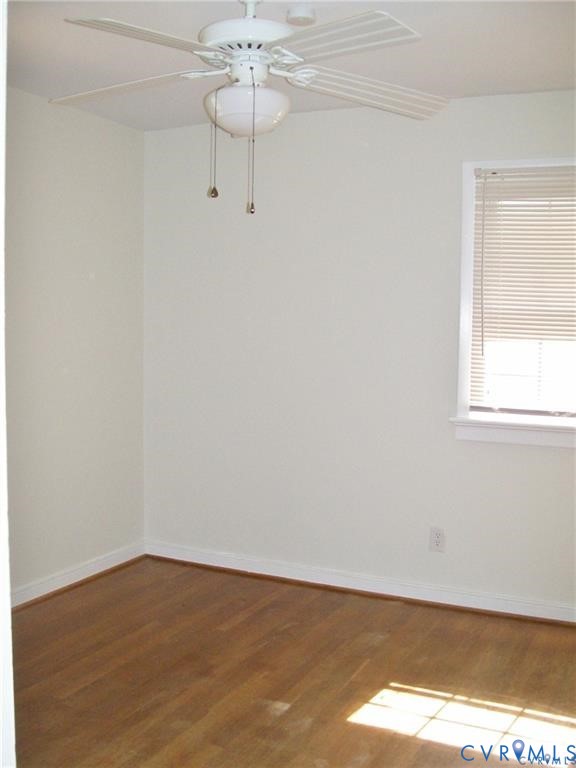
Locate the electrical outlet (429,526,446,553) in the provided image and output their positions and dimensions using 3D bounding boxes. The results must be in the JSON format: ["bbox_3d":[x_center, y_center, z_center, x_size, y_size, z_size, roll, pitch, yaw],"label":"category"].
[{"bbox_3d":[0.745,0.777,3.972,0.071,0.117,0.009,3,5,24],"label":"electrical outlet"}]

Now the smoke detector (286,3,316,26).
[{"bbox_3d":[0.046,-1.225,2.650,0.097,0.043,0.097,1,5,0],"label":"smoke detector"}]

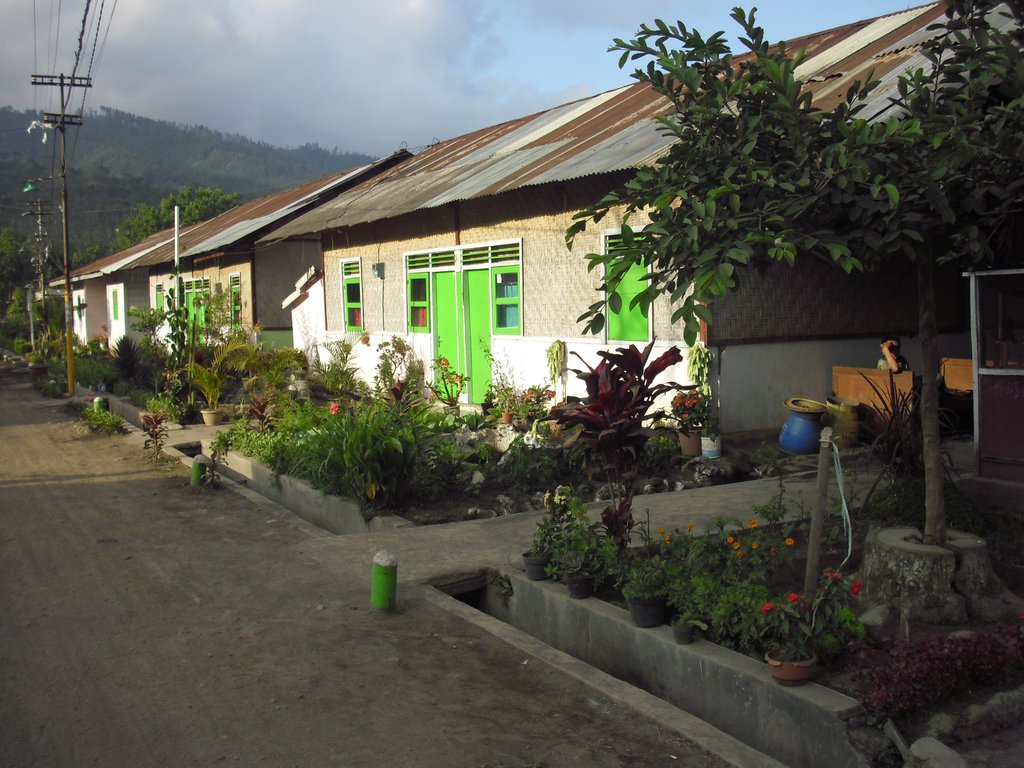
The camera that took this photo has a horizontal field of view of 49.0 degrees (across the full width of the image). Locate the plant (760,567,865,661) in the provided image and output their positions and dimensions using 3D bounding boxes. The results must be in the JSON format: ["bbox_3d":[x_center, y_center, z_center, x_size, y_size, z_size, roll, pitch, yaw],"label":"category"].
[{"bbox_3d":[1.280,0.986,4.820,0.420,0.381,0.340,0,4,15],"label":"plant"}]

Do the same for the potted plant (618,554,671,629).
[{"bbox_3d":[0.645,1.001,5.472,0.253,0.315,0.240,-1,4,7],"label":"potted plant"}]

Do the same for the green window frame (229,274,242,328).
[{"bbox_3d":[-6.927,-2.064,28.176,0.090,1.372,1.040,-4,5,-29],"label":"green window frame"}]

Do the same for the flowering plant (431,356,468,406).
[{"bbox_3d":[-0.896,0.022,16.000,0.577,0.826,0.520,-1,4,-3],"label":"flowering plant"}]

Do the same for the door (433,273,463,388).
[{"bbox_3d":[-0.991,-0.743,17.430,0.080,1.974,0.920,-3,4,-29],"label":"door"}]

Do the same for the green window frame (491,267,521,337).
[{"bbox_3d":[-0.079,-1.179,15.992,0.080,0.964,0.836,-4,5,-29],"label":"green window frame"}]

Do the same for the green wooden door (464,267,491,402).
[{"bbox_3d":[-0.462,-0.688,16.464,0.080,1.964,0.880,-3,4,-29],"label":"green wooden door"}]

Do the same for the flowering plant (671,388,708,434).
[{"bbox_3d":[1.847,0.281,11.700,0.380,0.467,0.350,-1,4,9],"label":"flowering plant"}]

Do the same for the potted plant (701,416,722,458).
[{"bbox_3d":[1.861,0.499,10.484,0.205,0.390,0.205,-2,4,0],"label":"potted plant"}]

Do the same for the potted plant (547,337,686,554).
[{"bbox_3d":[0.657,0.395,7.098,0.870,1.330,0.820,-2,4,0],"label":"potted plant"}]

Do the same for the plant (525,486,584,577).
[{"bbox_3d":[0.235,0.848,6.416,0.351,0.499,0.316,-1,4,1],"label":"plant"}]

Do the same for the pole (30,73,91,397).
[{"bbox_3d":[-8.811,-2.925,22.246,1.150,6.322,0.250,-3,4,-29],"label":"pole"}]

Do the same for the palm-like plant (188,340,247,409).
[{"bbox_3d":[-4.139,-0.160,15.802,0.776,0.961,0.737,-2,4,-15],"label":"palm-like plant"}]

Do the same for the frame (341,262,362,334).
[{"bbox_3d":[-3.019,-1.638,21.214,0.090,1.333,1.030,-4,5,-29],"label":"frame"}]

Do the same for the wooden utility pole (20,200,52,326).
[{"bbox_3d":[-18.849,-4.186,45.234,1.300,6.500,0.300,-4,5,-29],"label":"wooden utility pole"}]

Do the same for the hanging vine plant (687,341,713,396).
[{"bbox_3d":[1.968,-0.163,11.800,0.200,0.586,0.240,-4,5,-29],"label":"hanging vine plant"}]

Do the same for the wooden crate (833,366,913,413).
[{"bbox_3d":[3.991,0.104,12.144,0.300,0.550,1.138,-4,5,-29],"label":"wooden crate"}]

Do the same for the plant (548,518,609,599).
[{"bbox_3d":[0.355,0.929,6.013,0.323,0.391,0.290,-1,4,3],"label":"plant"}]

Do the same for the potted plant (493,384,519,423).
[{"bbox_3d":[-0.081,0.254,13.947,0.323,0.494,0.323,-2,4,0],"label":"potted plant"}]

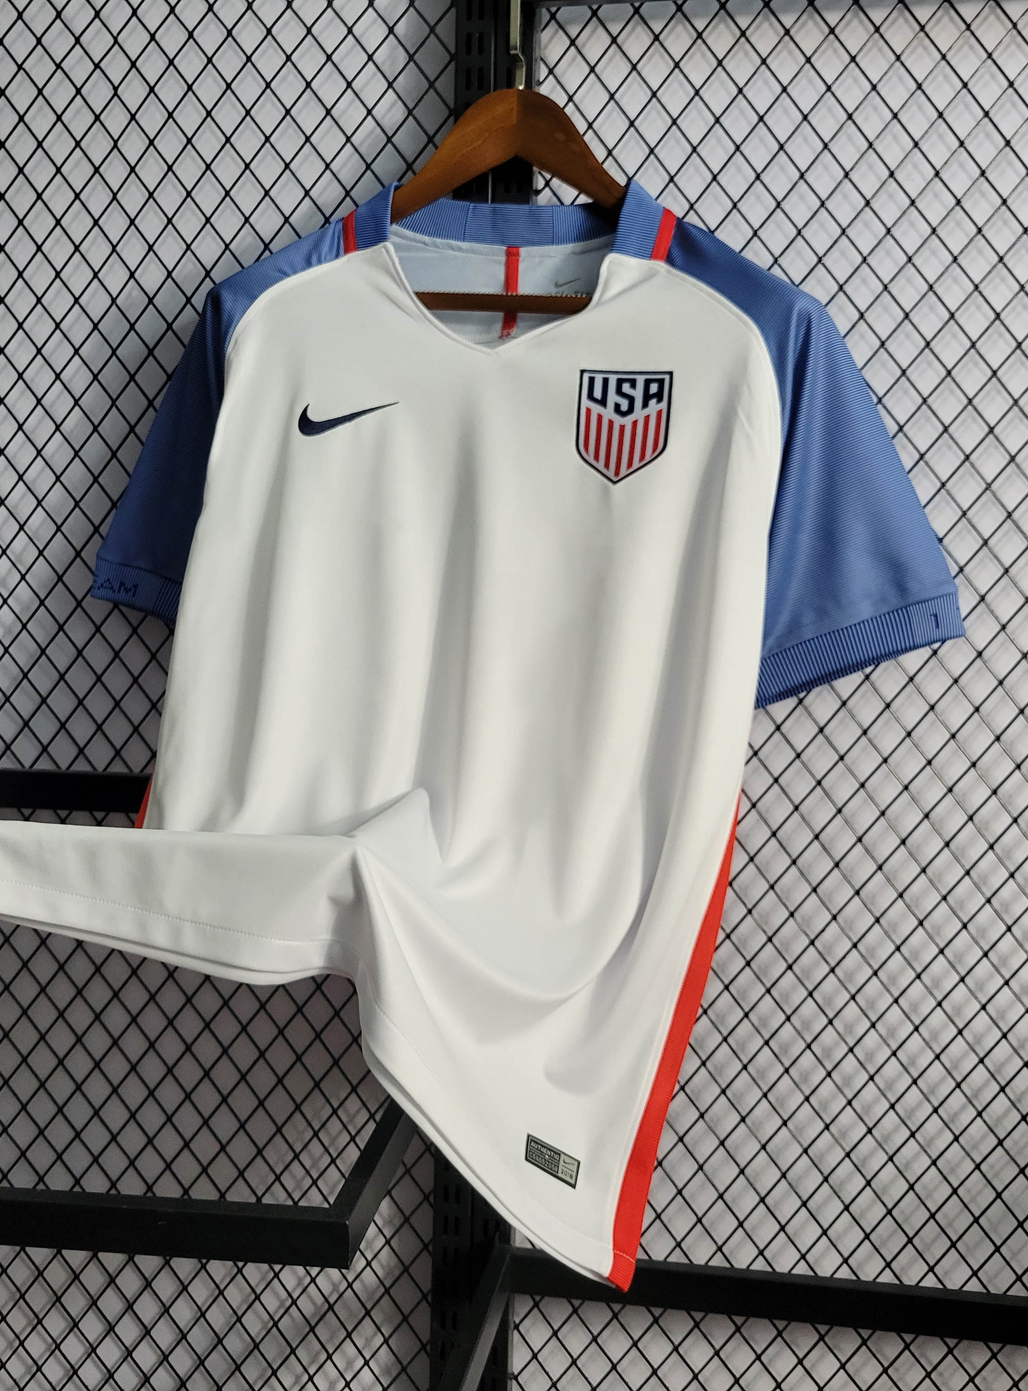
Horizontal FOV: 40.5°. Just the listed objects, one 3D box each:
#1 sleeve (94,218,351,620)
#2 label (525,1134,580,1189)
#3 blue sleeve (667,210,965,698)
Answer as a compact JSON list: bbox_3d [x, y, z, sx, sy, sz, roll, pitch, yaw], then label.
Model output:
[{"bbox_3d":[-0.205,-0.186,0.970,0.175,0.300,0.120,2,4,4],"label":"sleeve"},{"bbox_3d":[0.025,0.302,0.905,0.043,0.020,0.003,14,11,36],"label":"label"},{"bbox_3d":[0.204,-0.158,0.950,0.195,0.320,0.120,2,4,4],"label":"blue sleeve"}]

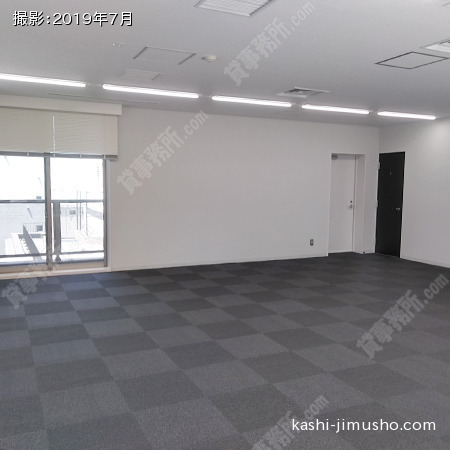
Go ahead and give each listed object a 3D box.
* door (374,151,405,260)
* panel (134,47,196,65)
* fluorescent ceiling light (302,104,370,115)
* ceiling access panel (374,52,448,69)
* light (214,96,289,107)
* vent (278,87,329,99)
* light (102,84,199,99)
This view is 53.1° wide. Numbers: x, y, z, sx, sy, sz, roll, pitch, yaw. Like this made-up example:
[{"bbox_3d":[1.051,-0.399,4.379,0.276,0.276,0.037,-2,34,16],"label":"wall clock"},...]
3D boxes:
[{"bbox_3d":[3.474,-0.419,9.461,0.050,2.155,0.696,-2,5,-26],"label":"door"},{"bbox_3d":[-0.612,-1.702,4.558,0.500,0.025,0.465,-2,5,-26],"label":"panel"},{"bbox_3d":[1.792,-1.840,7.197,1.253,0.060,0.080,-2,5,-26],"label":"fluorescent ceiling light"},{"bbox_3d":[1.907,-1.675,4.614,0.485,0.025,0.470,-2,5,-26],"label":"ceiling access panel"},{"bbox_3d":[0.419,-1.811,6.634,1.264,0.060,0.080,-2,5,-26],"label":"light"},{"bbox_3d":[1.066,-1.808,6.190,0.510,0.030,0.500,-2,5,-26],"label":"vent"},{"bbox_3d":[-0.959,-1.779,6.021,1.295,0.060,0.080,-2,5,-26],"label":"light"}]

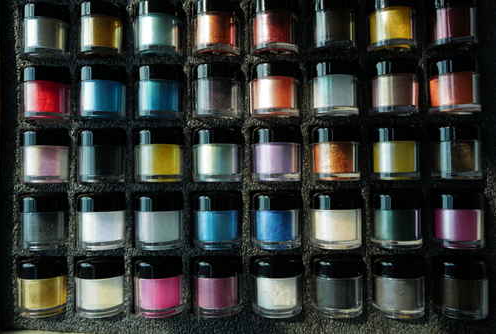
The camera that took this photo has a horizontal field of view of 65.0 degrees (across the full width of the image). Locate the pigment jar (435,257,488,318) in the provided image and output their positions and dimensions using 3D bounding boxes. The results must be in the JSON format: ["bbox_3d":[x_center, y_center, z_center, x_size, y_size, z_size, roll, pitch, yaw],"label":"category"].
[{"bbox_3d":[0.143,0.080,0.265,0.034,0.034,0.037,-1,88,2],"label":"pigment jar"}]

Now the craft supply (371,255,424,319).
[{"bbox_3d":[0.102,0.080,0.266,0.034,0.034,0.036,0,87,2],"label":"craft supply"}]

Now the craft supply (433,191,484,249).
[{"bbox_3d":[0.142,0.035,0.267,0.034,0.034,0.037,-1,88,2],"label":"craft supply"}]

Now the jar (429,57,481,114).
[{"bbox_3d":[0.142,-0.053,0.270,0.034,0.034,0.037,-1,88,2],"label":"jar"}]

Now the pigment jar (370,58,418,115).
[{"bbox_3d":[0.099,-0.052,0.266,0.034,0.034,0.037,0,87,2],"label":"pigment jar"}]

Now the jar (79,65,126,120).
[{"bbox_3d":[-0.100,-0.050,0.273,0.034,0.034,0.037,0,87,2],"label":"jar"}]

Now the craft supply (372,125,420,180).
[{"bbox_3d":[0.102,-0.009,0.271,0.034,0.034,0.036,0,87,2],"label":"craft supply"}]

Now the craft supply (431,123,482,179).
[{"bbox_3d":[0.143,-0.010,0.270,0.034,0.034,0.036,0,87,2],"label":"craft supply"}]

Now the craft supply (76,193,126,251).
[{"bbox_3d":[-0.100,0.036,0.268,0.034,0.034,0.037,0,87,2],"label":"craft supply"}]

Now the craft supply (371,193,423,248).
[{"bbox_3d":[0.102,0.035,0.268,0.034,0.034,0.037,-1,88,2],"label":"craft supply"}]

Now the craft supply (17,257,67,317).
[{"bbox_3d":[-0.143,0.082,0.276,0.034,0.034,0.037,-1,88,2],"label":"craft supply"}]

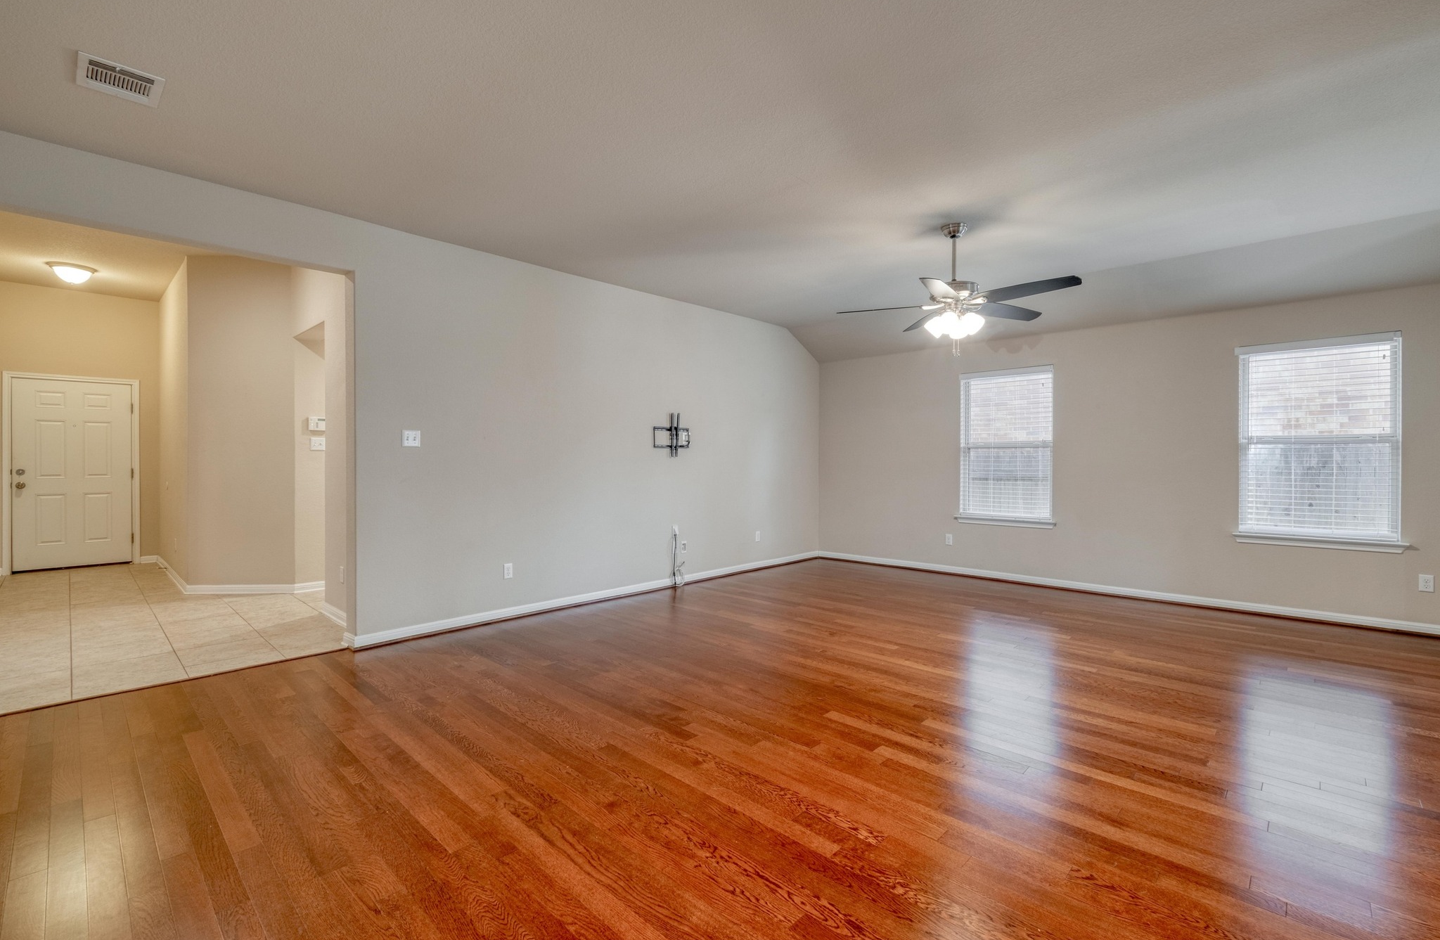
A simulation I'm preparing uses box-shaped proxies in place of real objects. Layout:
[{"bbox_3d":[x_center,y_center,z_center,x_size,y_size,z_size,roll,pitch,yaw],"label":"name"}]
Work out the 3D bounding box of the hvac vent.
[{"bbox_3d":[-2.450,-1.578,2.453,0.290,0.022,0.241,1,1,44],"label":"hvac vent"}]

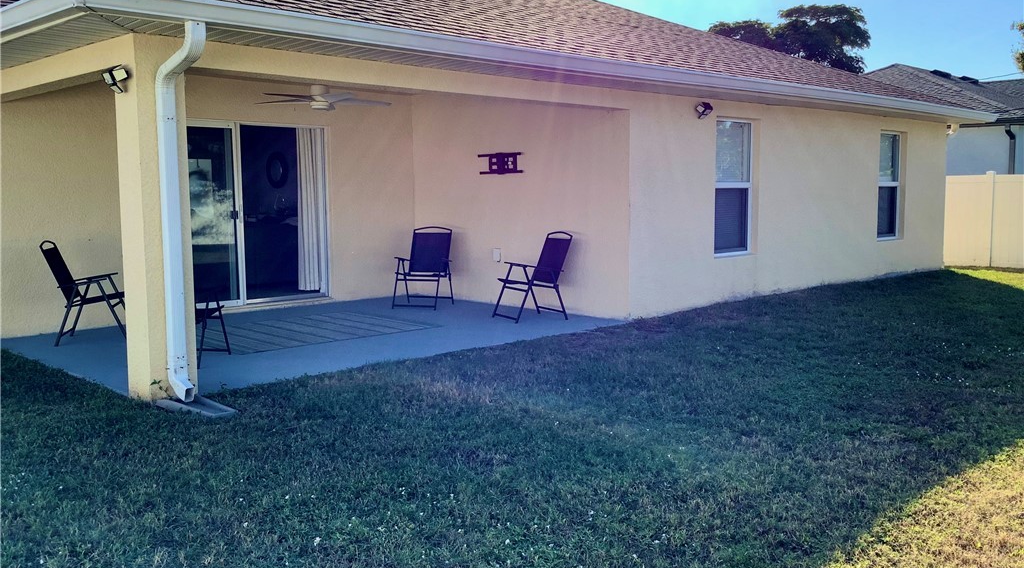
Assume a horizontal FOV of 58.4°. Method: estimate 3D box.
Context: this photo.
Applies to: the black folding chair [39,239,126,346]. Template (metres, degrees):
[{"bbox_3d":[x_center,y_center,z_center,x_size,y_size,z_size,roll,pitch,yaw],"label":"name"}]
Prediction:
[{"bbox_3d":[-3.819,0.056,8.322,0.700,0.910,0.575,-2,6,-13],"label":"black folding chair"}]

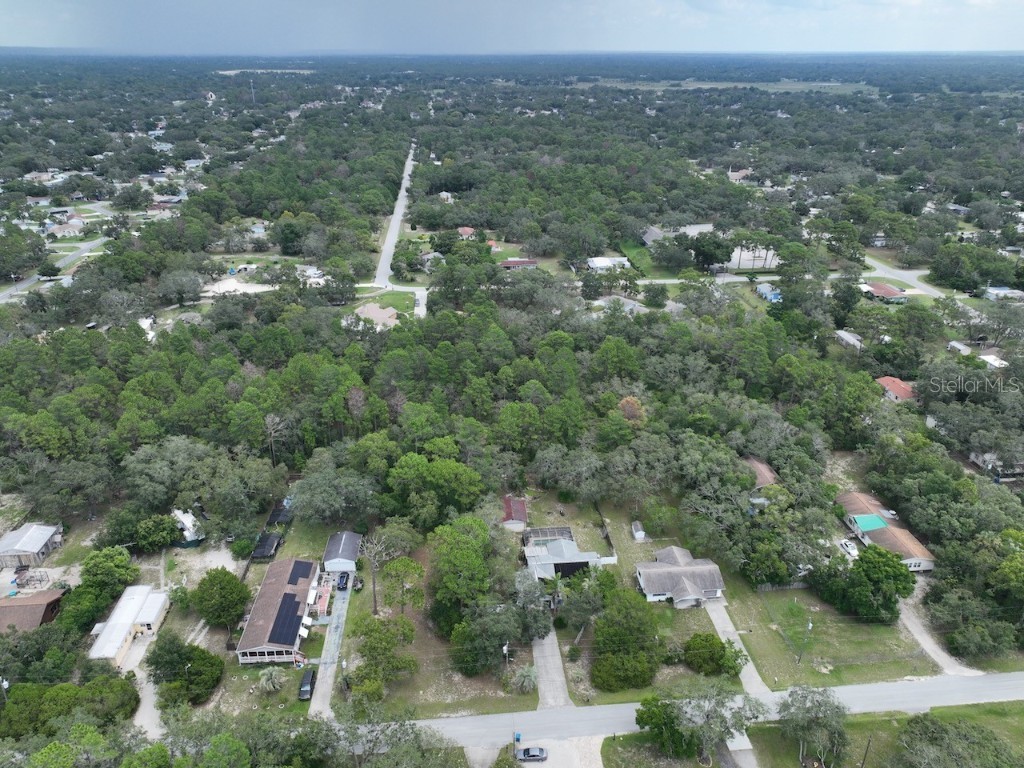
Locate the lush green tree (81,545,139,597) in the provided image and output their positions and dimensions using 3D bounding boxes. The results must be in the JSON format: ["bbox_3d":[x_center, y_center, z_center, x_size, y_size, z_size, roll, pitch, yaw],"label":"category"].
[{"bbox_3d":[-76.500,36.247,135.463,9.000,9.200,9.000,-2,25,-5],"label":"lush green tree"}]

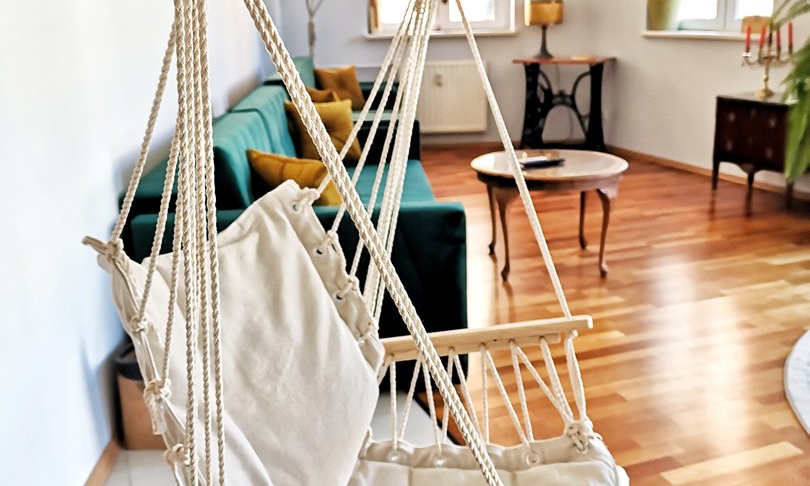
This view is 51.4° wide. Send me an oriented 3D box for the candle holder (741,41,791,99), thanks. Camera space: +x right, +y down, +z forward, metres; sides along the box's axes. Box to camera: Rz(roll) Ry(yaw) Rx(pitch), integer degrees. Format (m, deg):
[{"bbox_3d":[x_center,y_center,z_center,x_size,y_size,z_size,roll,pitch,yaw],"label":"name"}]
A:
[{"bbox_3d":[2.192,-1.068,5.142,0.312,0.343,0.292,4,17,19],"label":"candle holder"}]

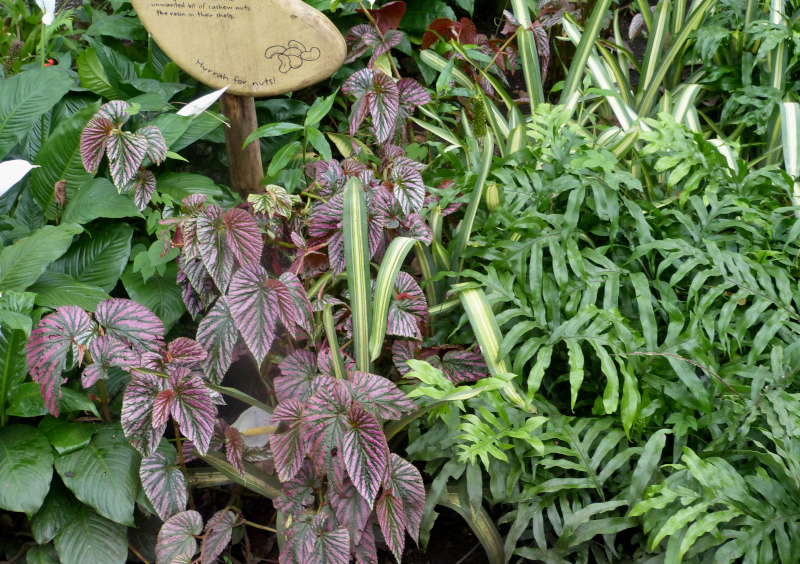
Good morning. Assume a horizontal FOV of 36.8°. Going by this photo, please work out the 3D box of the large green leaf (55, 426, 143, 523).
[{"bbox_3d":[-0.521,0.335,2.105,0.142,0.050,0.198,-20,67,-15],"label":"large green leaf"}]

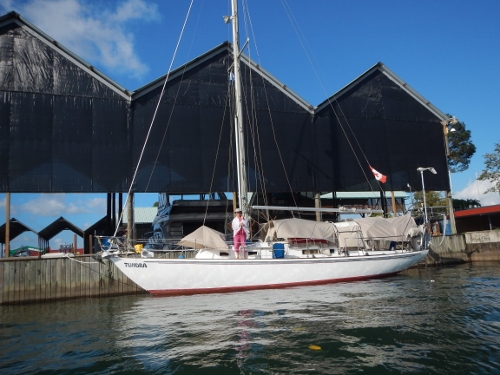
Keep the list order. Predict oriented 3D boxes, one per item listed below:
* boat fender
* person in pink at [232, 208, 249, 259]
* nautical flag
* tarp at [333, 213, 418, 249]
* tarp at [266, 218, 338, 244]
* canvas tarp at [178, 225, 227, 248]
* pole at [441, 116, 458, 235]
[{"bbox_3d":[-3.313,2.140,13.079,0.404,0.283,0.283,0,-6,-19],"label":"boat fender"},{"bbox_3d":[-0.308,1.535,13.423,0.485,1.656,0.343,-2,-6,-1],"label":"person in pink"},{"bbox_3d":[5.191,-0.543,16.311,0.626,0.657,0.151,0,-6,-19],"label":"nautical flag"},{"bbox_3d":[4.969,1.697,16.009,2.626,1.293,1.919,0,-6,-19],"label":"tarp"},{"bbox_3d":[1.828,1.586,14.928,2.121,0.838,1.717,0,-6,-19],"label":"tarp"},{"bbox_3d":[-1.626,1.682,13.736,1.566,0.788,1.364,0,-6,-19],"label":"canvas tarp"},{"bbox_3d":[10.130,-0.599,20.200,0.606,5.808,0.404,-2,-6,0],"label":"pole"}]

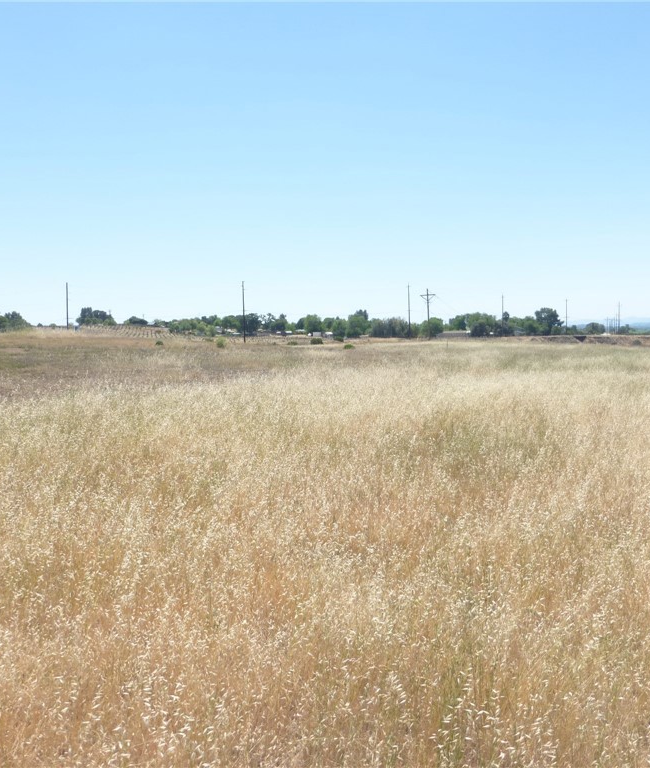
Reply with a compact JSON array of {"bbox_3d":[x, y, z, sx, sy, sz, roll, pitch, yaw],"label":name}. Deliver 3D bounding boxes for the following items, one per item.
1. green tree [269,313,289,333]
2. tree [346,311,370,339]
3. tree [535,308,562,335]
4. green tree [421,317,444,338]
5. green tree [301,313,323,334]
[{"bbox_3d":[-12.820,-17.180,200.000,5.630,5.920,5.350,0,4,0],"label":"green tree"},{"bbox_3d":[7.690,-14.080,168.000,5.680,6.630,5.390,0,4,0],"label":"tree"},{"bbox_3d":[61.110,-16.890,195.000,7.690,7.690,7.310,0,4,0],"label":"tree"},{"bbox_3d":[24.980,-13.130,165.000,5.110,5.110,4.860,0,4,0],"label":"green tree"},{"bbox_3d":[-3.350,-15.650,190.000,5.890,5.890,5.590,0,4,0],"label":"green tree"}]

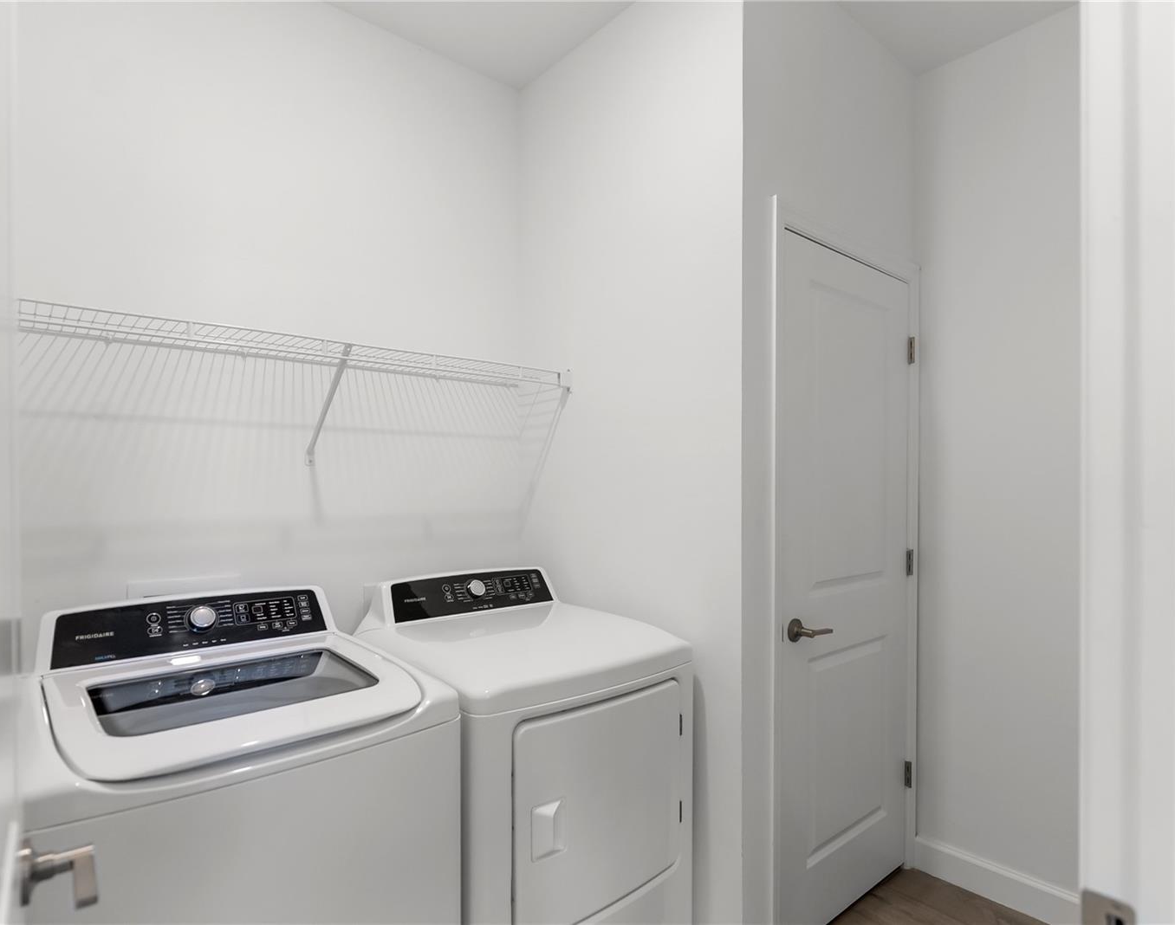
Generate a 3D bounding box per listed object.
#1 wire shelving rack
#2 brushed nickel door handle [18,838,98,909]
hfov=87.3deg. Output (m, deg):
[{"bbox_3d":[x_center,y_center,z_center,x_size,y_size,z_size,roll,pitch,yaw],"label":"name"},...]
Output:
[{"bbox_3d":[-0.725,-0.151,1.746,1.455,0.334,0.315,1,-1,-39],"label":"wire shelving rack"},{"bbox_3d":[-0.546,0.431,0.632,0.067,0.070,0.141,1,-1,-39],"label":"brushed nickel door handle"}]

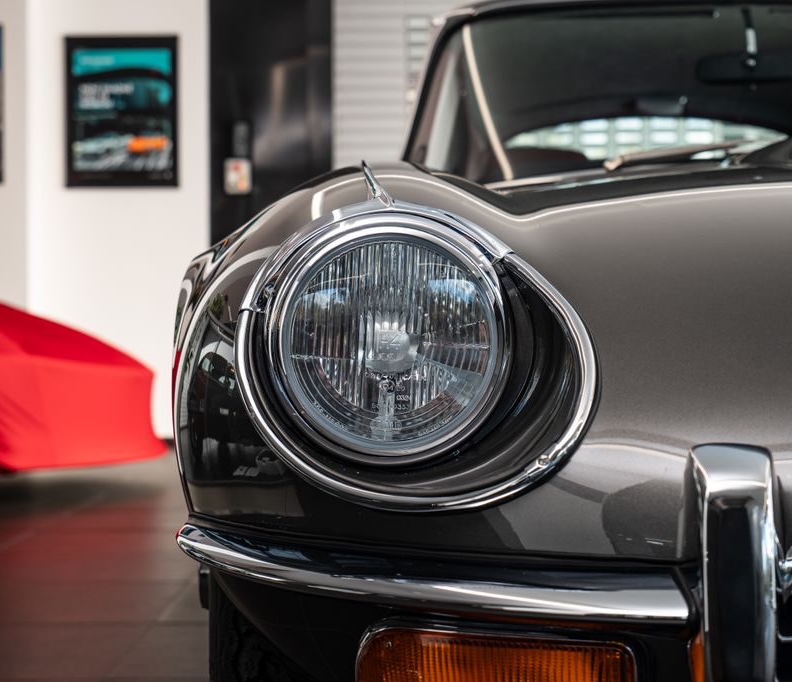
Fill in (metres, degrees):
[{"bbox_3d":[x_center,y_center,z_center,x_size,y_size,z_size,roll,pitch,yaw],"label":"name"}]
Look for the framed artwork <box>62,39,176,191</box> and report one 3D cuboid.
[{"bbox_3d":[-1.466,-1.224,9.120,0.602,0.805,0.030,0,0,0],"label":"framed artwork"}]

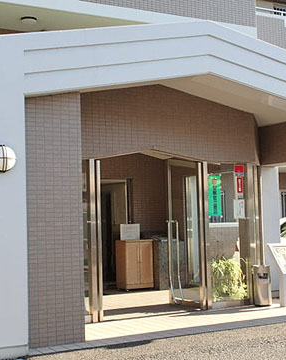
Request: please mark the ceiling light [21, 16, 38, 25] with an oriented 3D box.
[{"bbox_3d":[-2.265,-3.163,13.252,0.310,0.080,0.310,1,-4,-30],"label":"ceiling light"}]

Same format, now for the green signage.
[{"bbox_3d":[1.075,0.242,9.951,0.255,0.640,0.020,1,-4,-30],"label":"green signage"}]

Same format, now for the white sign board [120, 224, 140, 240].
[{"bbox_3d":[-0.242,1.016,12.882,0.430,0.310,0.050,1,-4,-30],"label":"white sign board"}]

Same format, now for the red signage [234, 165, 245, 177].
[{"bbox_3d":[1.480,-0.143,10.212,0.175,0.165,0.020,1,-4,-30],"label":"red signage"}]

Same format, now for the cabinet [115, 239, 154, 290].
[{"bbox_3d":[-0.159,1.652,12.860,0.585,0.910,0.425,1,-4,-30],"label":"cabinet"}]

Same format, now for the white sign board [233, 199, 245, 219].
[{"bbox_3d":[1.477,0.443,10.167,0.205,0.280,0.020,1,-4,-30],"label":"white sign board"}]

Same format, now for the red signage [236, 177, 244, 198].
[{"bbox_3d":[1.488,0.123,10.197,0.130,0.320,0.020,1,-4,-30],"label":"red signage"}]

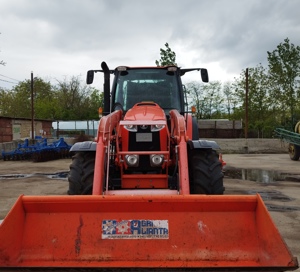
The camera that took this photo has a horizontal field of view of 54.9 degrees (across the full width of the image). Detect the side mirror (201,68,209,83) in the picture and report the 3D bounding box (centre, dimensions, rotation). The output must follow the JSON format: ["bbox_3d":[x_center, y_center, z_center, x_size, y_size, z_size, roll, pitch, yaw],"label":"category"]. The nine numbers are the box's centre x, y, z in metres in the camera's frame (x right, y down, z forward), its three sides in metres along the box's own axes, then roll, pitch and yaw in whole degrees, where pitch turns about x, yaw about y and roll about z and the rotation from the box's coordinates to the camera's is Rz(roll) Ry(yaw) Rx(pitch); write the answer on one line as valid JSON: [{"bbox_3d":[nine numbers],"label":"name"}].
[{"bbox_3d":[1.047,-1.146,5.500,0.160,0.265,0.080,-1,2,-20],"label":"side mirror"}]

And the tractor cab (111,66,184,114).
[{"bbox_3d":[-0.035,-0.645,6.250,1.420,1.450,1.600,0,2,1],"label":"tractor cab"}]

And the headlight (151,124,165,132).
[{"bbox_3d":[0.097,-0.093,3.600,0.170,0.110,0.140,0,2,-6],"label":"headlight"}]

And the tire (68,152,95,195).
[{"bbox_3d":[-0.850,0.755,4.300,0.420,1.200,1.200,0,2,1],"label":"tire"}]

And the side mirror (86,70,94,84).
[{"bbox_3d":[-1.133,-1.114,5.500,0.160,0.265,0.080,1,2,20],"label":"side mirror"}]

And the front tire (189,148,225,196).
[{"bbox_3d":[0.765,0.755,4.300,0.420,1.200,1.200,0,2,1],"label":"front tire"}]

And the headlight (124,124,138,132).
[{"bbox_3d":[-0.231,-0.093,3.600,0.170,0.110,0.140,0,2,8],"label":"headlight"}]

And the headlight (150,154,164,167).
[{"bbox_3d":[0.092,0.294,3.530,0.165,0.150,0.120,0,2,1],"label":"headlight"}]

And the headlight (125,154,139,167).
[{"bbox_3d":[-0.214,0.294,3.530,0.165,0.150,0.120,0,2,1],"label":"headlight"}]

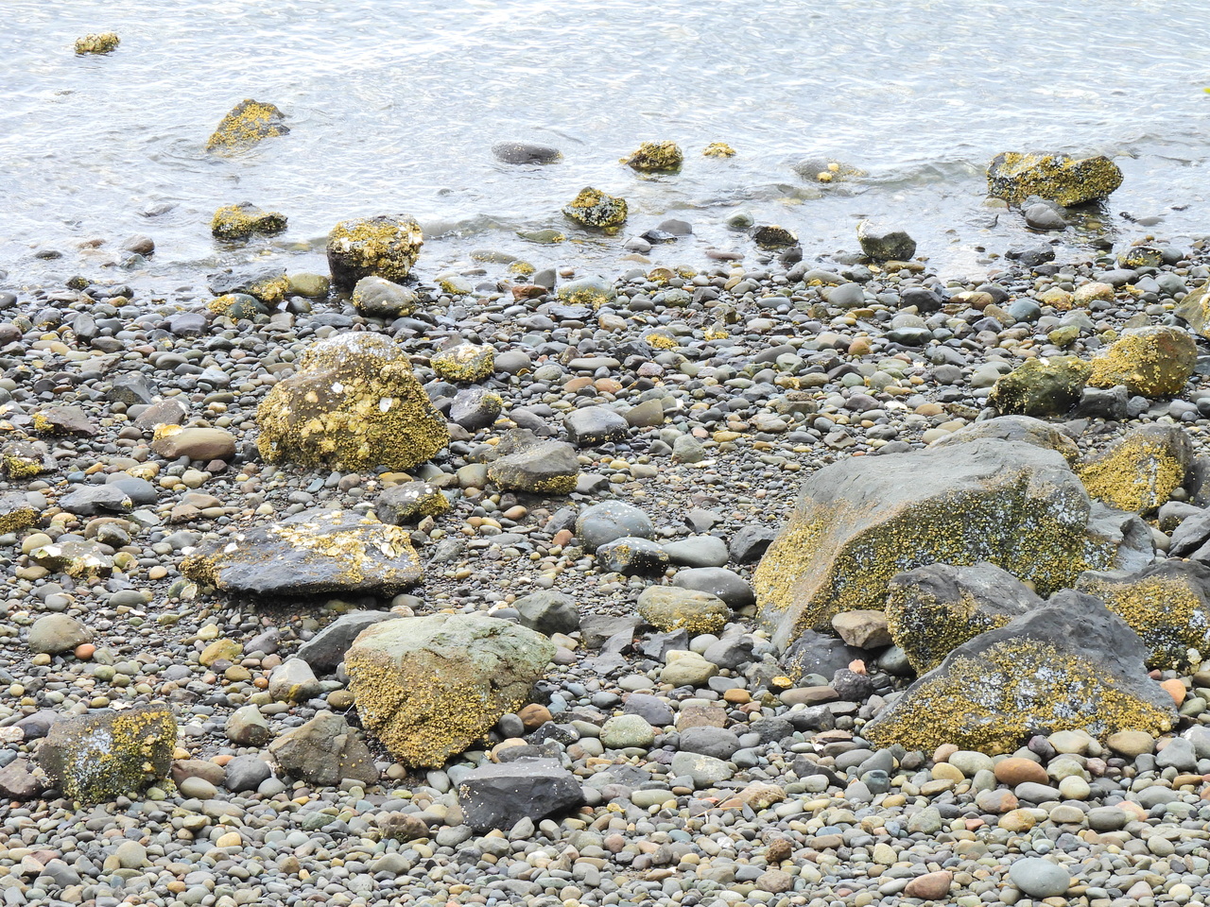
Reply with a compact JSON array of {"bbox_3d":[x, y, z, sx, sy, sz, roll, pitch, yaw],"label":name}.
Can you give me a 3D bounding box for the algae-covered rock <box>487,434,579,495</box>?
[{"bbox_3d":[-0.214,0.032,17.577,0.274,0.162,0.192,0,15,0],"label":"algae-covered rock"}]

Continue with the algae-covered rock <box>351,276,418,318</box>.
[{"bbox_3d":[-0.742,-0.526,19.975,0.229,0.118,0.172,0,15,0],"label":"algae-covered rock"}]

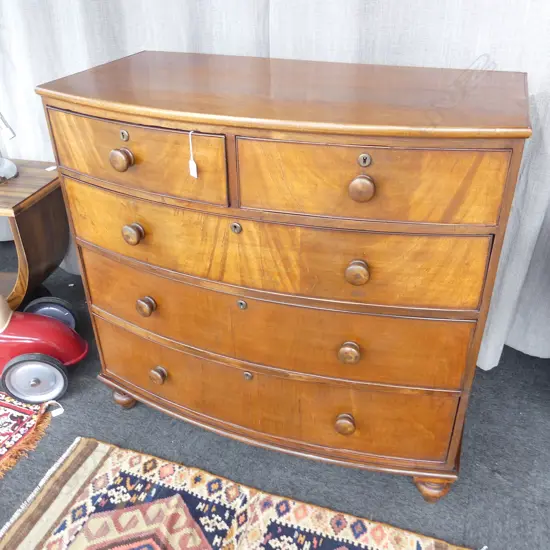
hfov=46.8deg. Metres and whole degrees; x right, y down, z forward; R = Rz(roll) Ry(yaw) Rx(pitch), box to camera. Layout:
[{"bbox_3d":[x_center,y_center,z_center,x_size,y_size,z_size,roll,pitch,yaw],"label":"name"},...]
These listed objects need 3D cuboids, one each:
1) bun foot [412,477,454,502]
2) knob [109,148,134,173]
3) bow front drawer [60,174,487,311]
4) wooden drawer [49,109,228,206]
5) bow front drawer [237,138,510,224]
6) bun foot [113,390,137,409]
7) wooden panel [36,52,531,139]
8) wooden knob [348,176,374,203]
[{"bbox_3d":[0.403,0.540,1.601,0.090,0.073,0.090,10,33,19],"label":"bun foot"},{"bbox_3d":[-0.340,-0.255,1.409,0.051,0.051,0.039,16,35,27],"label":"knob"},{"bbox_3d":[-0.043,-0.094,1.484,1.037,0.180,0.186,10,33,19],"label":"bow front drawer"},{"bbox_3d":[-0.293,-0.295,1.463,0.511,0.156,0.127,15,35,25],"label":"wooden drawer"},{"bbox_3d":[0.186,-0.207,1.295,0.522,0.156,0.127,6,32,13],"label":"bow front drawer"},{"bbox_3d":[-0.450,0.369,1.917,0.078,0.067,0.078,10,33,19],"label":"bun foot"},{"bbox_3d":[0.014,-0.424,1.475,1.085,0.024,0.561,10,33,19],"label":"wooden panel"},{"bbox_3d":[0.168,-0.169,1.225,0.051,0.051,0.039,5,32,11],"label":"wooden knob"}]

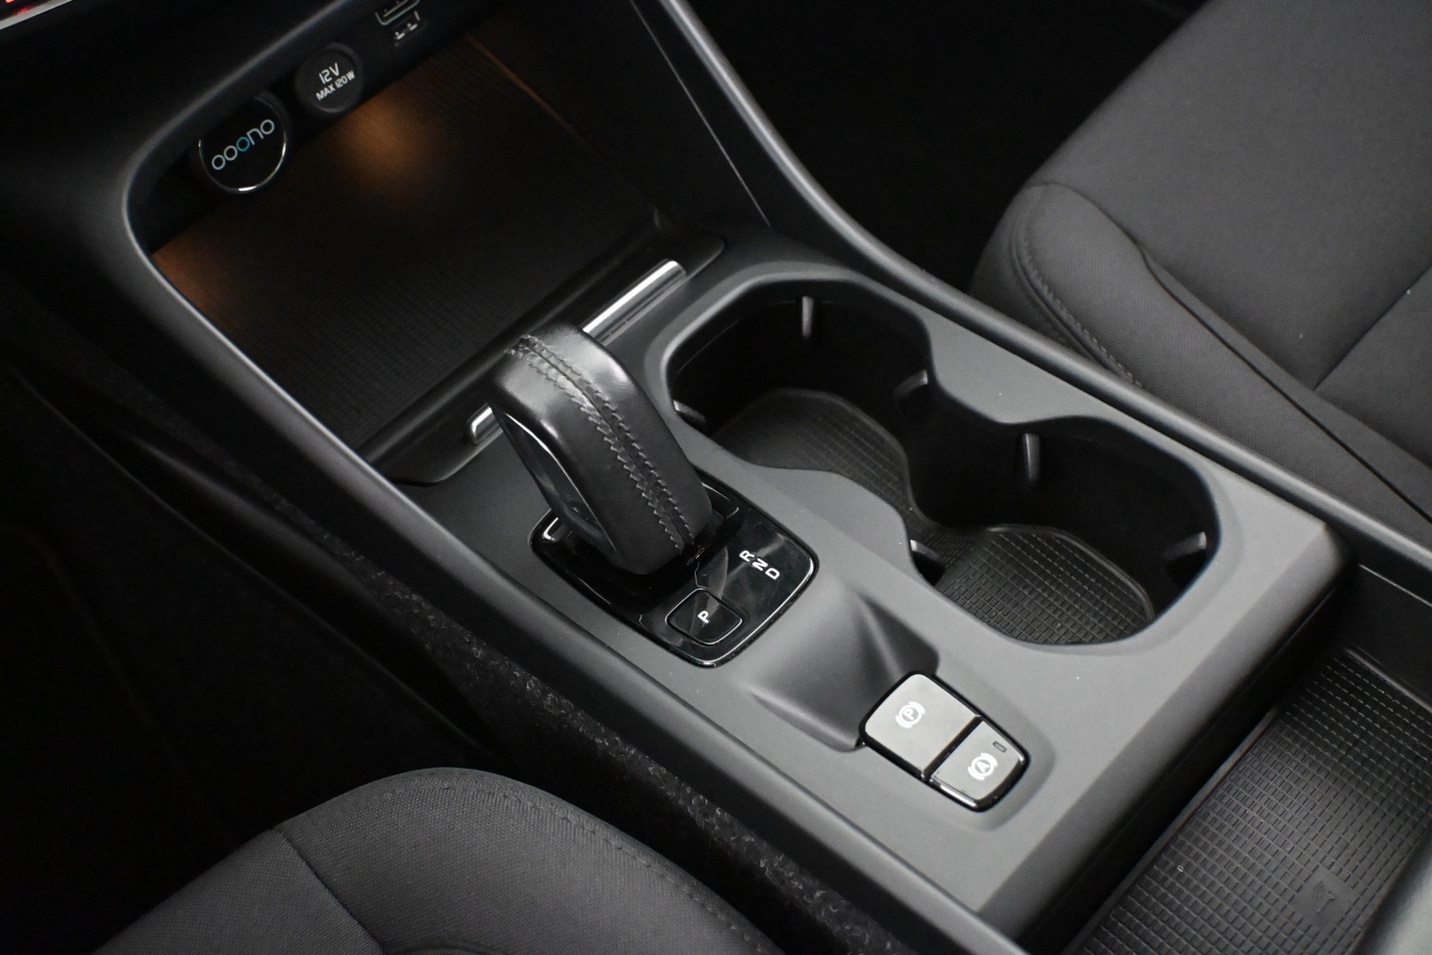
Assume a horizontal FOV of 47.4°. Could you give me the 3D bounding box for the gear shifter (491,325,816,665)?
[{"bbox_3d":[-0.031,-0.003,0.577,0.070,0.091,0.121,-42,51,-20],"label":"gear shifter"}]

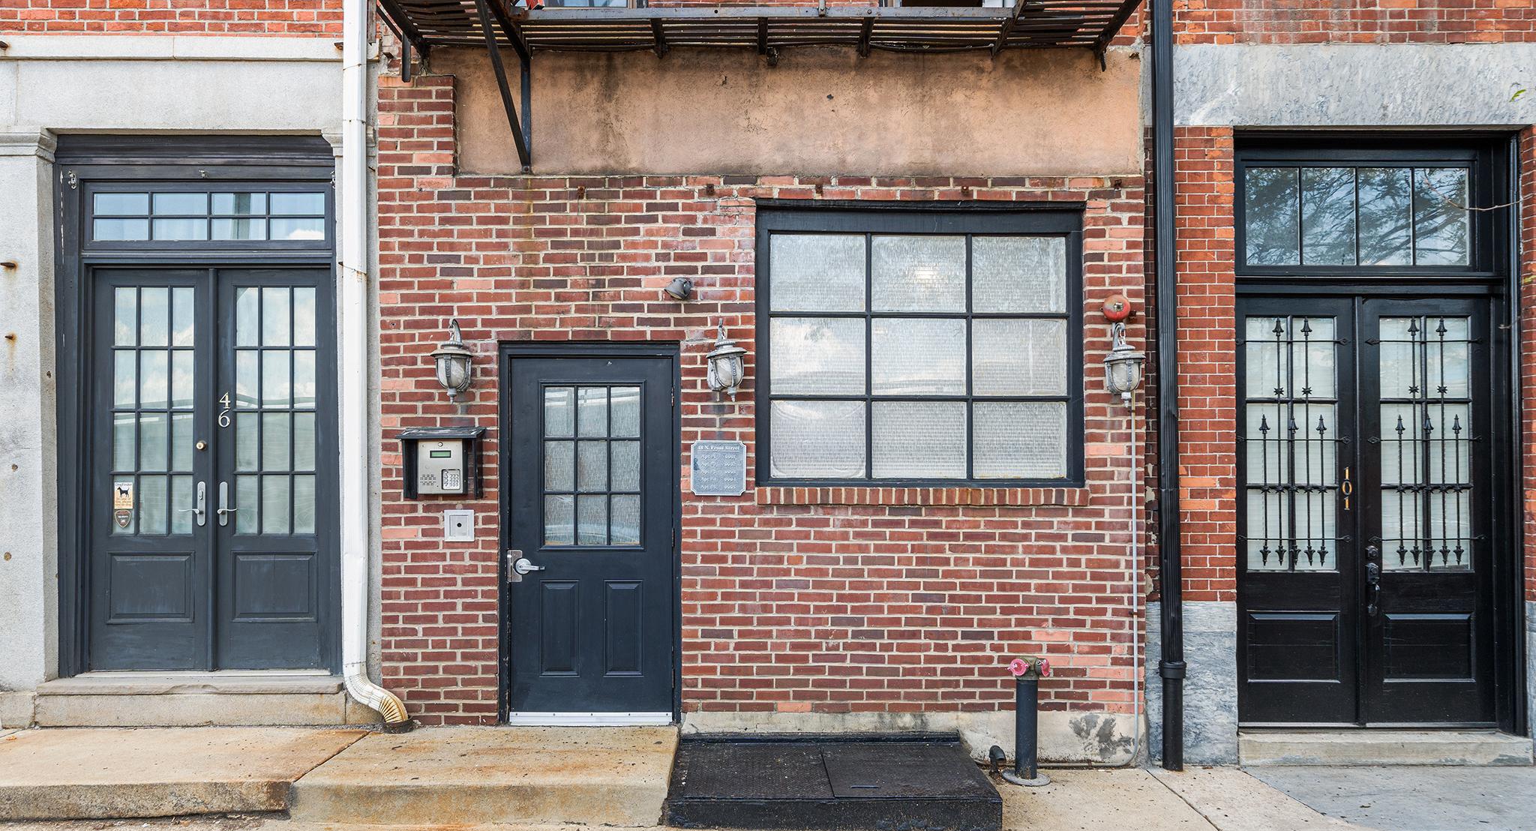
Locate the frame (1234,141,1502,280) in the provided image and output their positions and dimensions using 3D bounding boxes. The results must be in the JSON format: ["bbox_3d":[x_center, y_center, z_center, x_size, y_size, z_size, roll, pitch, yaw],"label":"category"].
[{"bbox_3d":[3.395,-1.165,5.860,1.540,0.793,0.100,0,-1,0],"label":"frame"}]

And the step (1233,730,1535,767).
[{"bbox_3d":[3.394,1.857,5.750,1.623,0.154,0.250,0,-1,0],"label":"step"}]

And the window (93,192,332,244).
[{"bbox_3d":[-3.169,-1.122,5.838,1.342,0.320,0.060,0,-1,0],"label":"window"}]

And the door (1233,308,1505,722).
[{"bbox_3d":[3.379,0.538,5.840,1.509,2.435,0.100,0,-1,0],"label":"door"}]

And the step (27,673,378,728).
[{"bbox_3d":[-3.125,1.593,5.730,1.810,0.245,0.260,0,-1,0],"label":"step"}]

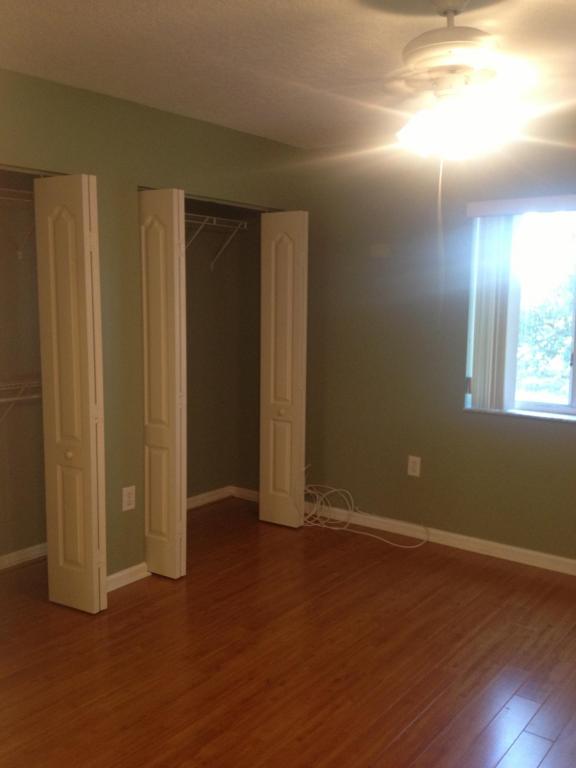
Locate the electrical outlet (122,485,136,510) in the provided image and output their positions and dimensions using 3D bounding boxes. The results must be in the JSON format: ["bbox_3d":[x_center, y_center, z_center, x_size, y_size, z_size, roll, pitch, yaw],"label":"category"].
[{"bbox_3d":[-0.822,0.591,3.995,0.008,0.119,0.076,6,9,34],"label":"electrical outlet"}]

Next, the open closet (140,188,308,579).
[{"bbox_3d":[-0.576,-0.065,4.670,0.821,2.009,1.329,6,9,34],"label":"open closet"}]

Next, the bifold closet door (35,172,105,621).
[{"bbox_3d":[-0.993,0.070,3.604,0.297,1.996,0.083,6,9,34],"label":"bifold closet door"}]

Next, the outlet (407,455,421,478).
[{"bbox_3d":[0.779,0.508,4.755,0.076,0.119,0.008,6,9,34],"label":"outlet"}]

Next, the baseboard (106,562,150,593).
[{"bbox_3d":[-0.844,0.998,4.015,0.015,0.083,0.348,6,9,34],"label":"baseboard"}]

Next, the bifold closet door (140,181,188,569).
[{"bbox_3d":[-0.672,0.015,4.043,0.302,1.996,0.078,6,9,34],"label":"bifold closet door"}]

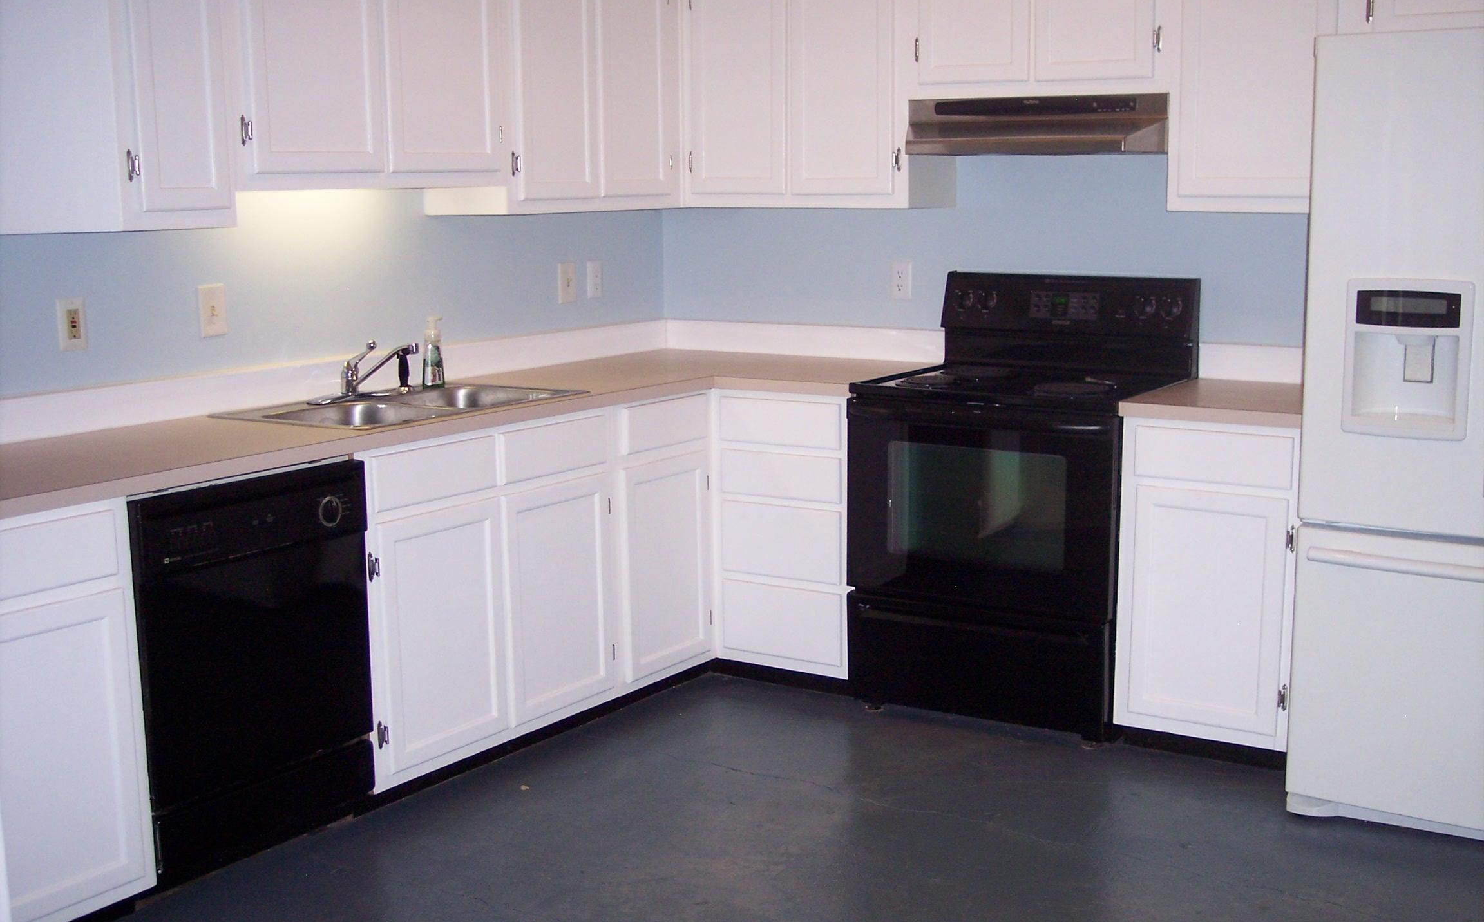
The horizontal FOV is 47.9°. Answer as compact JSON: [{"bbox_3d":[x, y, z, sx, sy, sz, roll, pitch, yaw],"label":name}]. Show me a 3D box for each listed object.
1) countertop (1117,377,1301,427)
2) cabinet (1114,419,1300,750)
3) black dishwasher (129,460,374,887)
[{"bbox_3d":[1.312,-0.153,4.314,0.471,0.036,0.638,6,11,33],"label":"countertop"},{"bbox_3d":[1.318,0.269,4.387,0.464,0.825,0.630,6,11,33],"label":"cabinet"},{"bbox_3d":[-1.253,0.443,3.718,0.610,0.870,0.610,6,11,33],"label":"black dishwasher"}]

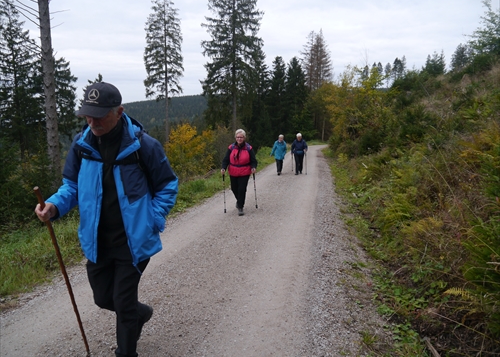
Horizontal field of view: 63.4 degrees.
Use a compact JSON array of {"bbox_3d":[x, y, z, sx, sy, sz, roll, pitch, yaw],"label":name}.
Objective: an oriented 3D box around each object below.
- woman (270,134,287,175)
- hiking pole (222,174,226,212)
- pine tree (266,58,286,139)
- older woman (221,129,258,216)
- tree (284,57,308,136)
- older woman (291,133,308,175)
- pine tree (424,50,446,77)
[{"bbox_3d":[1.139,-0.930,16.000,0.620,1.630,0.450,0,6,5],"label":"woman"},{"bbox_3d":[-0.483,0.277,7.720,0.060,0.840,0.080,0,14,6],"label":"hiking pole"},{"bbox_3d":[3.014,-9.100,46.000,2.600,9.800,2.600,0,5,0],"label":"pine tree"},{"bbox_3d":[-0.200,-0.114,7.700,0.700,1.660,0.520,0,6,3],"label":"older woman"},{"bbox_3d":[5.873,-9.891,50.000,3.100,10.400,3.100,0,5,0],"label":"tree"},{"bbox_3d":[1.995,-0.961,16.200,0.660,1.700,0.500,1,6,6],"label":"older woman"},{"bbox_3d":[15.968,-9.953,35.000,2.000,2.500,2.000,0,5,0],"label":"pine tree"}]

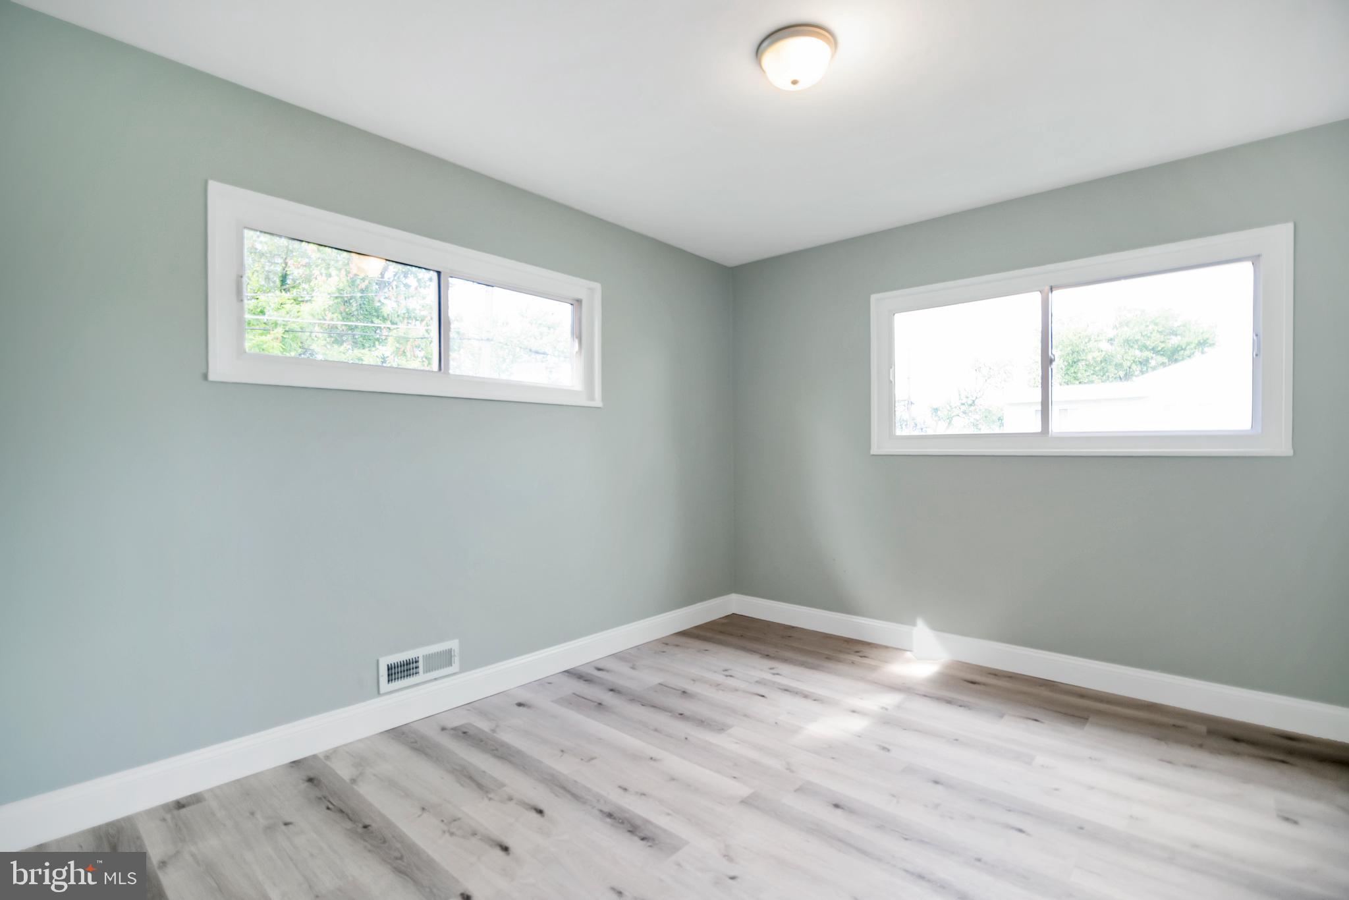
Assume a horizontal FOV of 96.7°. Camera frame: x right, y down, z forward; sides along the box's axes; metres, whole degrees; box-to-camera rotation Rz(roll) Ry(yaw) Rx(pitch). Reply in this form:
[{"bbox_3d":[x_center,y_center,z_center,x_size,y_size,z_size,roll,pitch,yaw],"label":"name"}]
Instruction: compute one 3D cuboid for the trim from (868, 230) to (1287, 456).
[{"bbox_3d":[1.865,-0.451,3.033,1.765,0.952,0.080,0,0,40],"label":"trim"}]

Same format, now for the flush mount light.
[{"bbox_3d":[0.391,-1.229,1.935,0.258,0.108,0.258,0,0,0],"label":"flush mount light"}]

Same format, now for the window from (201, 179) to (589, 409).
[{"bbox_3d":[-1.020,-0.582,2.713,0.090,0.684,1.753,0,0,43],"label":"window"}]

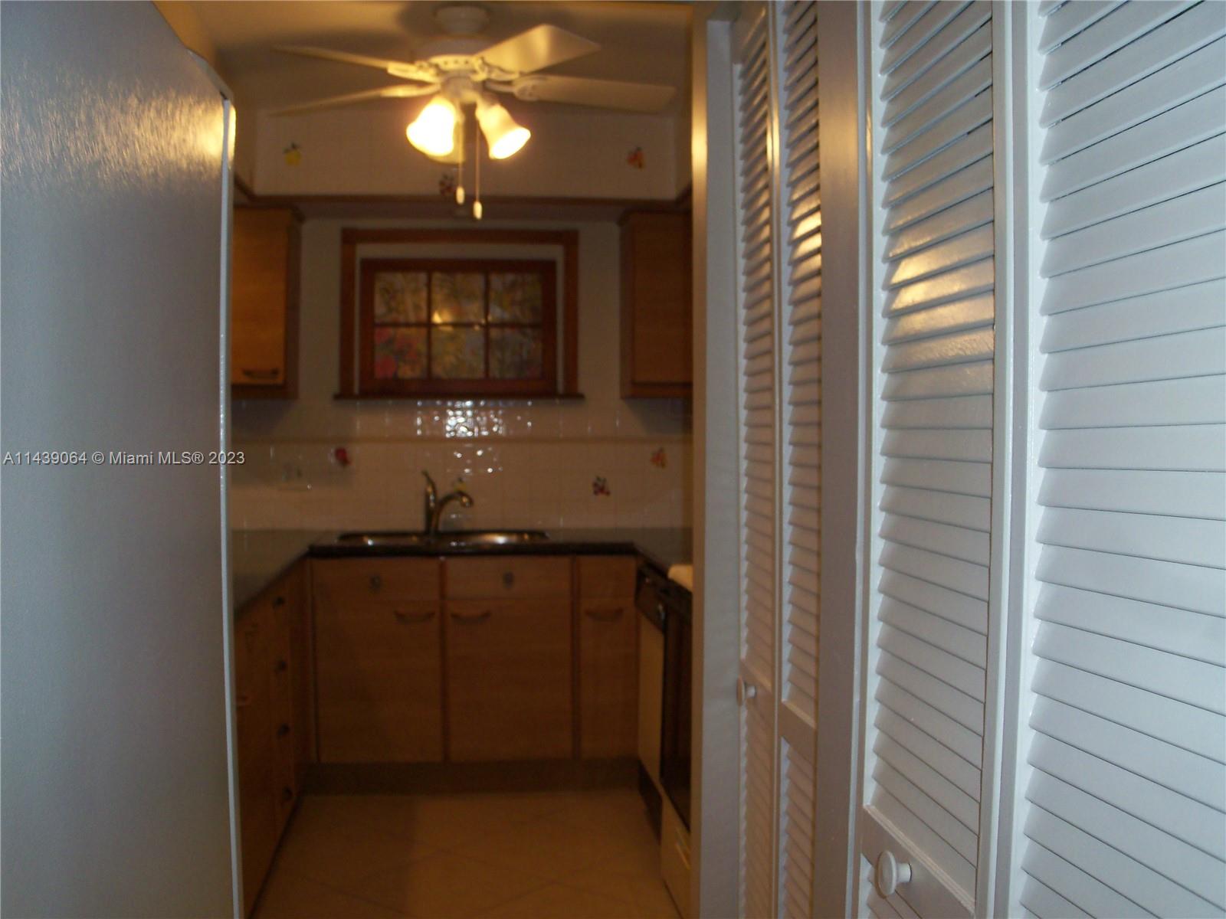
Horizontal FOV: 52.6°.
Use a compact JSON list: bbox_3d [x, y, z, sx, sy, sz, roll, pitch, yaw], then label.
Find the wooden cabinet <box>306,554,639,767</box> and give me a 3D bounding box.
[{"bbox_3d":[-0.544,0.730,4.879,1.217,0.782,0.600,0,2,-7],"label":"wooden cabinet"}]

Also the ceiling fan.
[{"bbox_3d":[-0.438,-1.088,3.579,1.260,0.438,1.240,0,2,-7],"label":"ceiling fan"}]

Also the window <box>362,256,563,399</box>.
[{"bbox_3d":[-0.657,-0.559,5.284,0.836,0.584,0.080,0,2,-7],"label":"window"}]

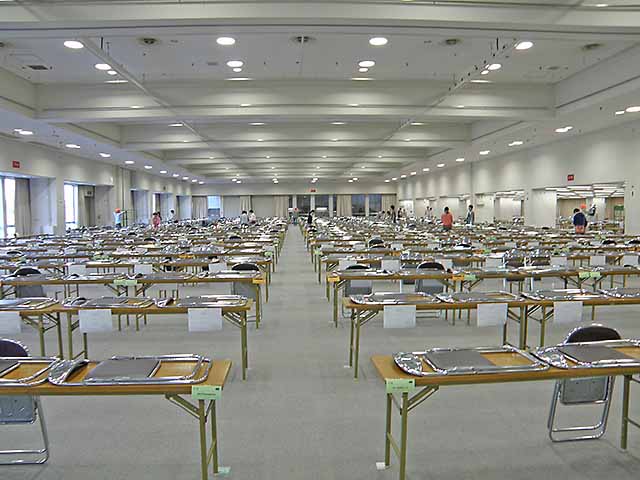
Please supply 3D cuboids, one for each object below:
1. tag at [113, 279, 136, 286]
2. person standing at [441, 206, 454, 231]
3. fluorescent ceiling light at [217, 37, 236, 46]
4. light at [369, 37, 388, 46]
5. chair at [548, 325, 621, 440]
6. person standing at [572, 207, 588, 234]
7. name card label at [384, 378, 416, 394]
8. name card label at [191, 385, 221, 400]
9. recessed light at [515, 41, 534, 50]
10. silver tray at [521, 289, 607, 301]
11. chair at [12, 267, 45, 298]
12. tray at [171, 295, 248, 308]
[{"bbox_3d":[-2.607,0.567,6.410,0.320,0.080,0.010,0,4,-3],"label":"tag"},{"bbox_3d":[4.975,-0.454,18.800,0.470,1.630,0.300,-1,4,-3],"label":"person standing"},{"bbox_3d":[-2.081,-4.418,10.697,0.380,0.080,0.380,0,4,-3],"label":"fluorescent ceiling light"},{"bbox_3d":[1.137,-3.830,9.276,0.340,0.060,0.340,-1,4,-3],"label":"light"},{"bbox_3d":[1.860,0.995,3.371,0.450,0.850,0.340,0,4,-5],"label":"chair"},{"bbox_3d":[9.168,-0.269,16.918,0.500,1.640,0.360,0,4,-5],"label":"person standing"},{"bbox_3d":[0.422,0.766,2.510,0.154,0.075,0.005,-1,4,-3],"label":"name card label"},{"bbox_3d":[-0.579,0.782,2.460,0.150,0.075,0.005,-1,4,-3],"label":"name card label"},{"bbox_3d":[4.039,-3.838,9.485,0.340,0.060,0.340,-1,4,-3],"label":"recessed light"},{"bbox_3d":[2.587,0.581,5.128,0.830,0.060,0.440,0,4,-3],"label":"silver tray"},{"bbox_3d":[-4.170,0.800,6.850,0.450,0.840,0.440,-1,4,-3],"label":"chair"},{"bbox_3d":[-1.142,0.600,4.839,0.790,0.060,0.450,0,4,-3],"label":"tray"}]

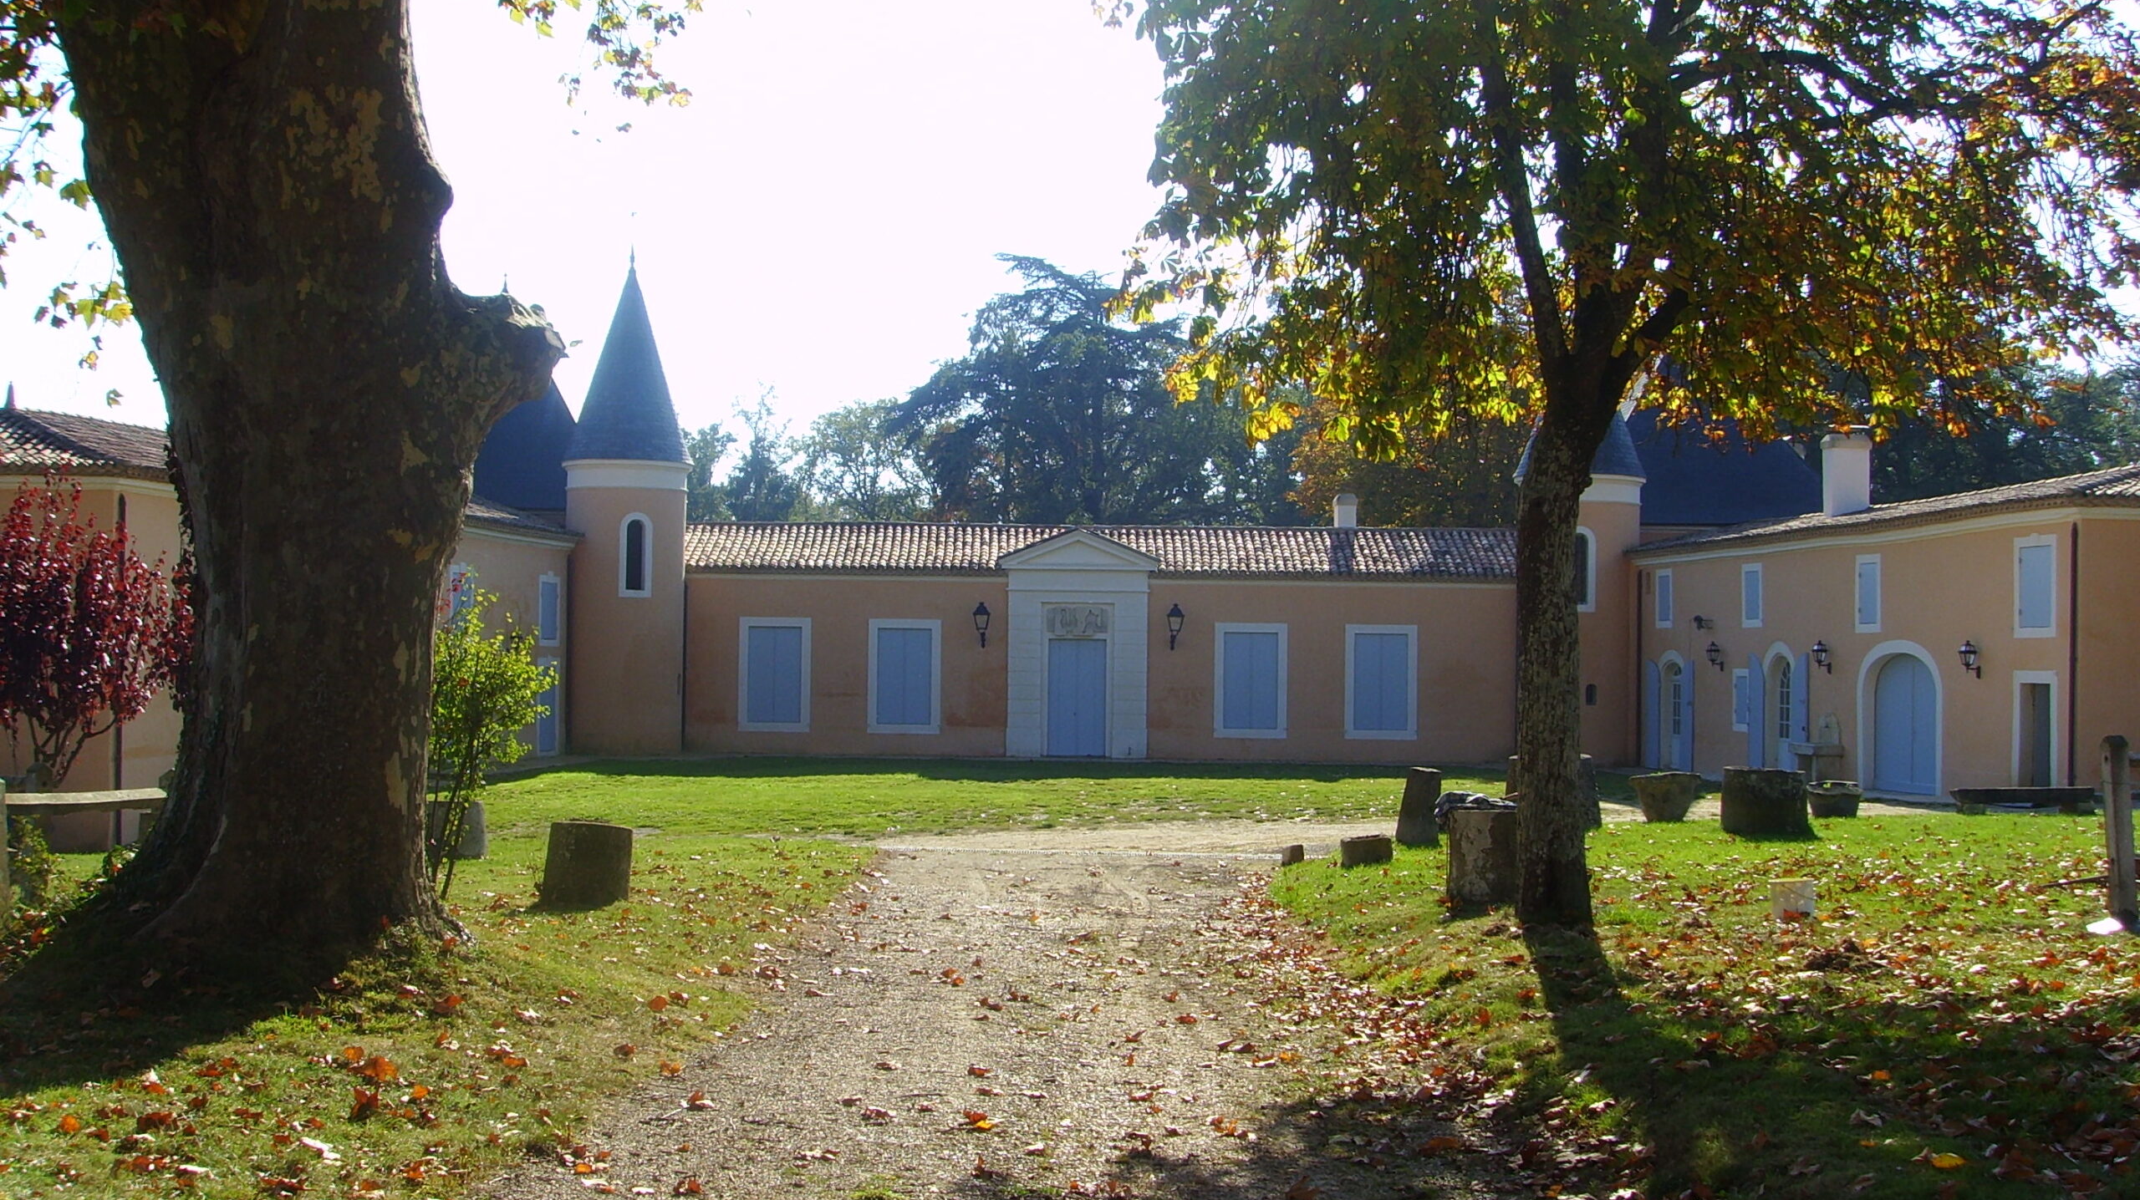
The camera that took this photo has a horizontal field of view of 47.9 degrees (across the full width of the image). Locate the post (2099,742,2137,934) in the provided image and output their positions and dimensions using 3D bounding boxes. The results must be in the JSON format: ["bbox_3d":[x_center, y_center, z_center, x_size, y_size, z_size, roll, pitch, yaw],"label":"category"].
[{"bbox_3d":[6.532,1.467,15.000,0.130,1.230,0.130,-3,-1,-2],"label":"post"}]

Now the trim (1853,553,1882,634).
[{"bbox_3d":[13.927,-0.100,41.999,0.150,1.354,0.932,1,-2,-9],"label":"trim"}]

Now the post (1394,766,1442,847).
[{"bbox_3d":[3.413,2.004,23.526,0.458,0.742,0.420,0,-2,8],"label":"post"}]

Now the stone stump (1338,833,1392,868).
[{"bbox_3d":[2.532,2.124,20.560,0.436,0.271,0.370,0,-2,7],"label":"stone stump"}]

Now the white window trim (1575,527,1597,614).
[{"bbox_3d":[11.174,-0.659,52.800,0.740,1.870,0.180,0,-1,14],"label":"white window trim"}]

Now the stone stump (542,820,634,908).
[{"bbox_3d":[-3.115,1.715,15.600,0.540,0.520,0.540,4,-2,0],"label":"stone stump"}]

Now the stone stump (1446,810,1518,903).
[{"bbox_3d":[2.996,1.812,17.270,0.562,0.670,0.562,0,-2,10],"label":"stone stump"}]

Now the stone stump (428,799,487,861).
[{"bbox_3d":[-5.237,1.913,20.348,0.640,0.491,0.640,1,-2,-14],"label":"stone stump"}]

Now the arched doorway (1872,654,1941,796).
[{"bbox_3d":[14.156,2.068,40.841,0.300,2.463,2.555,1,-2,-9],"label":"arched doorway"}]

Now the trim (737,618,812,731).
[{"bbox_3d":[-6.641,1.675,54.050,1.640,2.570,0.160,1,-1,0],"label":"trim"}]

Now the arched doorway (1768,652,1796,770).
[{"bbox_3d":[14.121,2.183,47.312,0.300,2.400,1.450,1,-1,-6],"label":"arched doorway"}]

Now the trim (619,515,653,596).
[{"bbox_3d":[-9.494,-0.970,52.800,0.740,1.850,0.180,1,-2,-18],"label":"trim"}]

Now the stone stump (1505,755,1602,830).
[{"bbox_3d":[5.406,2.145,26.900,1.020,0.820,1.020,1,-1,0],"label":"stone stump"}]

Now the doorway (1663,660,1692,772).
[{"bbox_3d":[12.625,2.360,50.034,0.300,2.393,1.307,1,-2,-9],"label":"doorway"}]

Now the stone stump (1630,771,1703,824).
[{"bbox_3d":[6.971,2.317,28.200,0.840,0.600,0.840,1,-1,0],"label":"stone stump"}]

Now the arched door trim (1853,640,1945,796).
[{"bbox_3d":[14.652,2.073,42.183,0.300,2.700,3.100,1,-1,-6],"label":"arched door trim"}]

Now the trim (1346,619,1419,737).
[{"bbox_3d":[6.707,1.763,52.004,1.561,2.476,0.150,1,-1,0],"label":"trim"}]

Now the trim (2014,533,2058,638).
[{"bbox_3d":[14.781,-0.195,36.867,0.150,1.552,1.171,1,-2,-9],"label":"trim"}]

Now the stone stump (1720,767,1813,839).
[{"bbox_3d":[7.474,2.155,25.936,0.938,0.701,0.938,0,-2,16],"label":"stone stump"}]

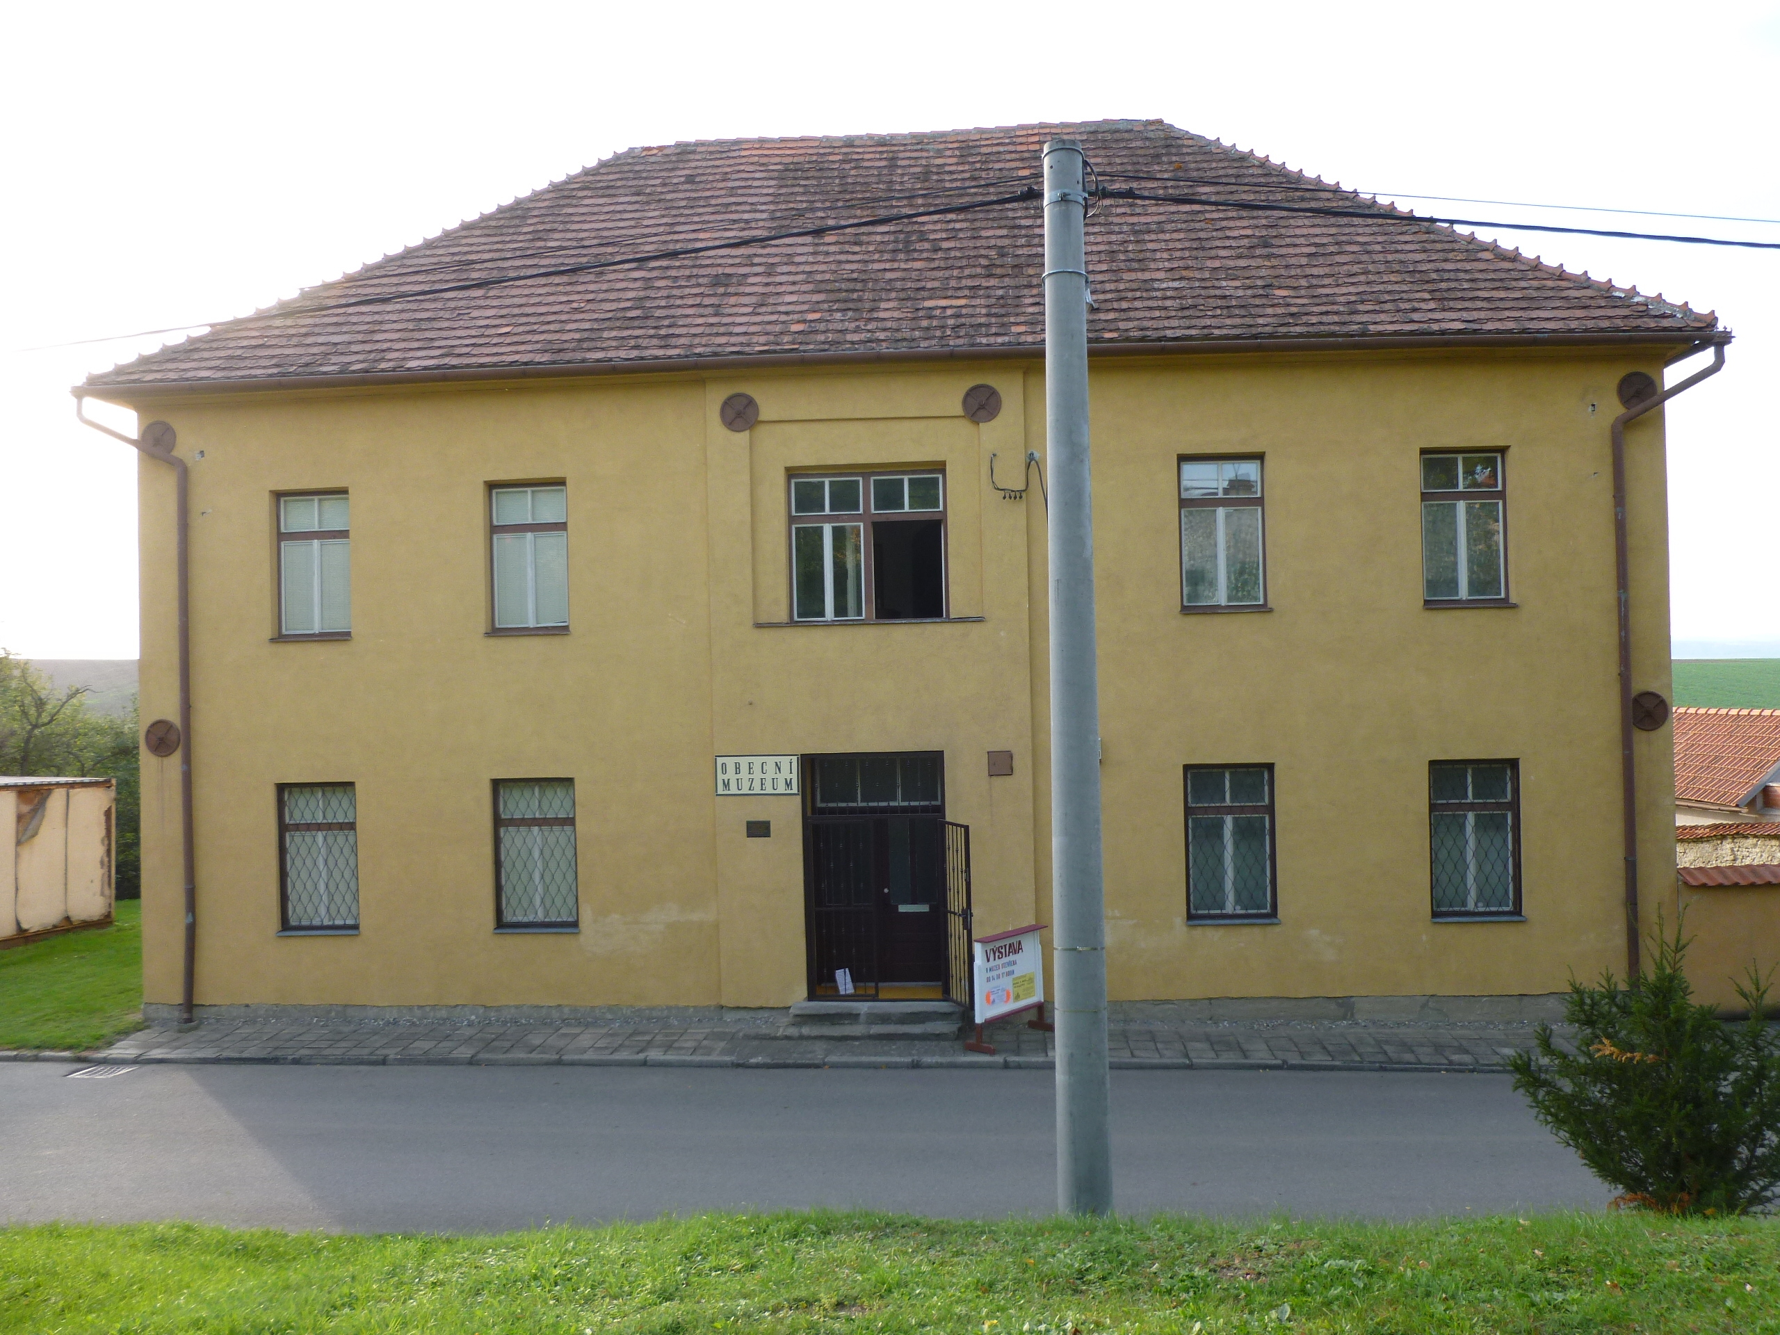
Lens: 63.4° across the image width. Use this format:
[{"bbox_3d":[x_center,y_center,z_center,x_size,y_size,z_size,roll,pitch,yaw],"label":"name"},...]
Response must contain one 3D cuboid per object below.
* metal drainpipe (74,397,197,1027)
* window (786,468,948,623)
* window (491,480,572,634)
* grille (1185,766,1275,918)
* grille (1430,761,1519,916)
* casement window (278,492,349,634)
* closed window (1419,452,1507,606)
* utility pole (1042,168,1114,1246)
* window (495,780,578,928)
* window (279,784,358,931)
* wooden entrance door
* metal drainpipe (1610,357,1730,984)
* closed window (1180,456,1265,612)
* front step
[{"bbox_3d":[-9.205,0.552,17.624,1.213,7.700,0.570,-1,-1,4],"label":"metal drainpipe"},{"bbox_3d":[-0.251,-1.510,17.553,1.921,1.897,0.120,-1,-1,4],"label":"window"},{"bbox_3d":[-4.433,-1.391,17.900,1.023,1.849,0.120,-1,-1,4],"label":"window"},{"bbox_3d":[4.090,2.085,17.275,1.070,1.850,0.060,-1,0,4],"label":"grille"},{"bbox_3d":[6.931,2.012,17.057,1.050,1.850,0.060,-1,0,4],"label":"grille"},{"bbox_3d":[-7.150,-1.312,18.073,1.012,1.802,0.120,-1,-1,4],"label":"casement window"},{"bbox_3d":[6.859,-1.681,17.227,1.030,1.860,0.140,-1,0,4],"label":"closed window"},{"bbox_3d":[1.239,0.055,9.652,0.360,7.226,0.360,-1,-1,4],"label":"utility pole"},{"bbox_3d":[-4.311,2.267,17.704,1.029,1.819,0.120,-1,-1,4],"label":"window"},{"bbox_3d":[-7.043,2.332,17.818,1.000,1.820,0.060,-1,-1,4],"label":"window"},{"bbox_3d":[-0.112,2.555,18.372,1.740,2.960,0.150,-1,0,4],"label":"wooden entrance door"},{"bbox_3d":[9.064,0.159,16.574,1.130,7.700,0.500,-1,0,4],"label":"metal drainpipe"},{"bbox_3d":[4.023,-1.628,17.444,1.040,1.880,0.140,-1,0,4],"label":"closed window"},{"bbox_3d":[-0.245,4.188,17.078,2.170,0.260,0.930,-1,0,4],"label":"front step"}]

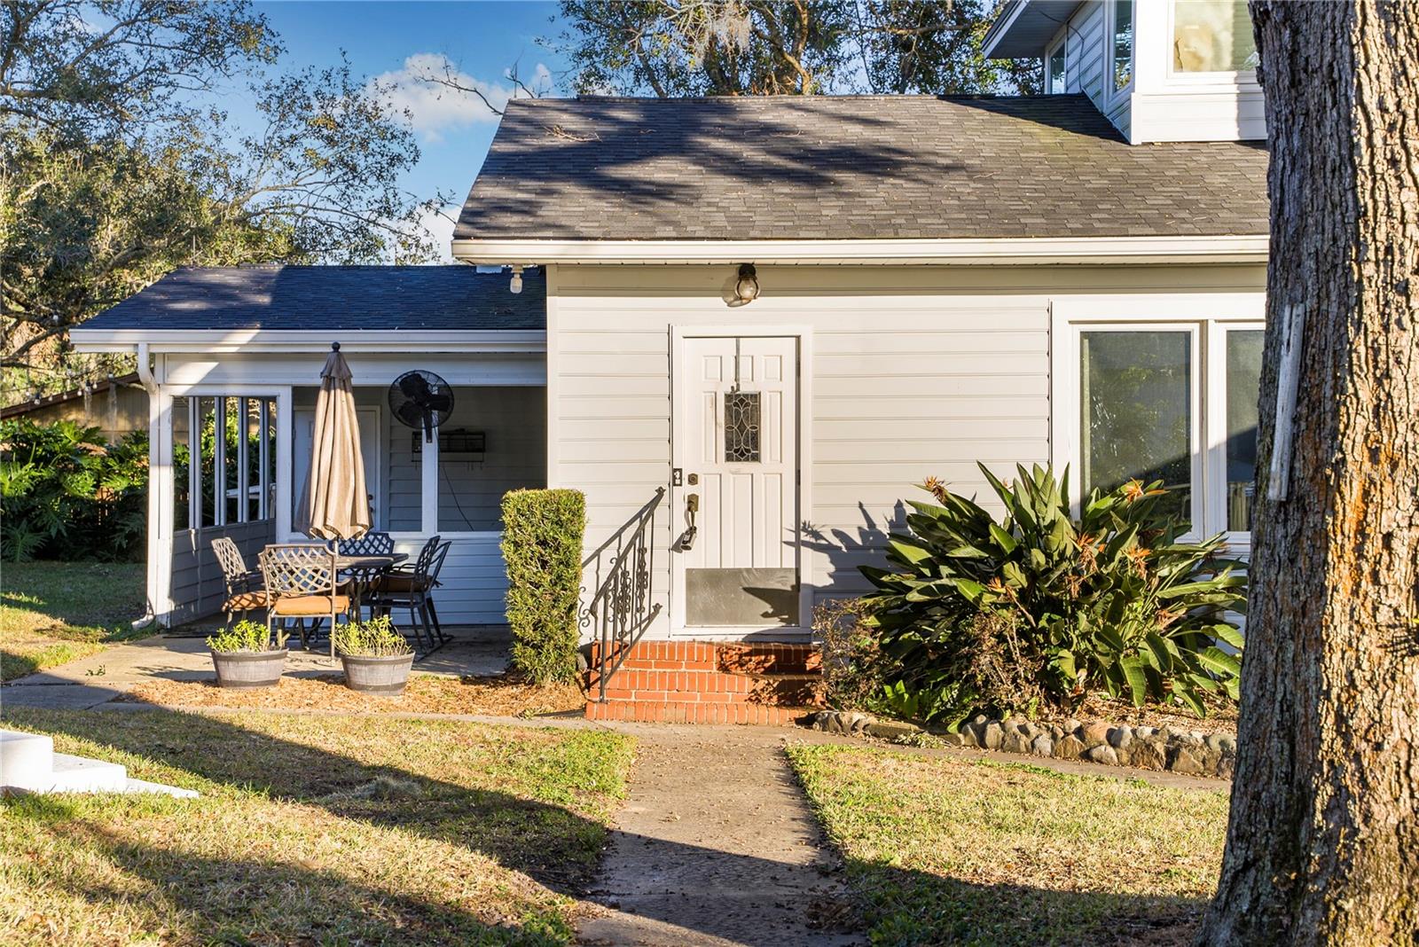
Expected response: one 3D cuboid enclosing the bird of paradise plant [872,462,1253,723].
[{"bbox_3d":[2.250,0.680,14.300,2.550,1.500,2.000,0,0,0],"label":"bird of paradise plant"}]

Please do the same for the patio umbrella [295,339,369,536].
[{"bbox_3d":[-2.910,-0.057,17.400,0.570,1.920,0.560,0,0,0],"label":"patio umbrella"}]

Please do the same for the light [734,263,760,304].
[{"bbox_3d":[0.262,-1.316,15.600,0.180,0.280,0.200,0,0,-3],"label":"light"}]

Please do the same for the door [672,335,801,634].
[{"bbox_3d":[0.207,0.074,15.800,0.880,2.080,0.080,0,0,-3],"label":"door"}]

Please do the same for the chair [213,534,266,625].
[{"bbox_3d":[-3.540,0.935,17.700,0.630,0.870,0.580,0,0,5],"label":"chair"}]

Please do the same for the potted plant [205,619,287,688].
[{"bbox_3d":[-3.070,1.206,14.950,0.530,0.460,0.520,0,0,0],"label":"potted plant"}]

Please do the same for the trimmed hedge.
[{"bbox_3d":[-1.117,0.762,15.200,0.560,1.330,0.530,0,0,-3],"label":"trimmed hedge"}]

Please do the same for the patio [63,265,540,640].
[{"bbox_3d":[-3.380,-0.400,21.800,4.450,3.560,4.300,0,0,0],"label":"patio"}]

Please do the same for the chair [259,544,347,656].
[{"bbox_3d":[-2.950,0.950,16.650,0.590,0.880,0.630,0,0,6],"label":"chair"}]

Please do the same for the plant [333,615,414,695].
[{"bbox_3d":[-2.220,1.200,14.900,0.530,0.520,0.520,0,0,0],"label":"plant"}]

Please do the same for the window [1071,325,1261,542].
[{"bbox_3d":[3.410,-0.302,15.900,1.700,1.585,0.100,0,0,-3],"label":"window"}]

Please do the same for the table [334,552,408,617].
[{"bbox_3d":[-2.890,1.020,17.400,1.140,0.740,1.140,0,0,0],"label":"table"}]

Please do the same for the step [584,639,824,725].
[{"bbox_3d":[-0.010,1.395,15.200,1.620,0.480,1.000,0,0,-3],"label":"step"}]

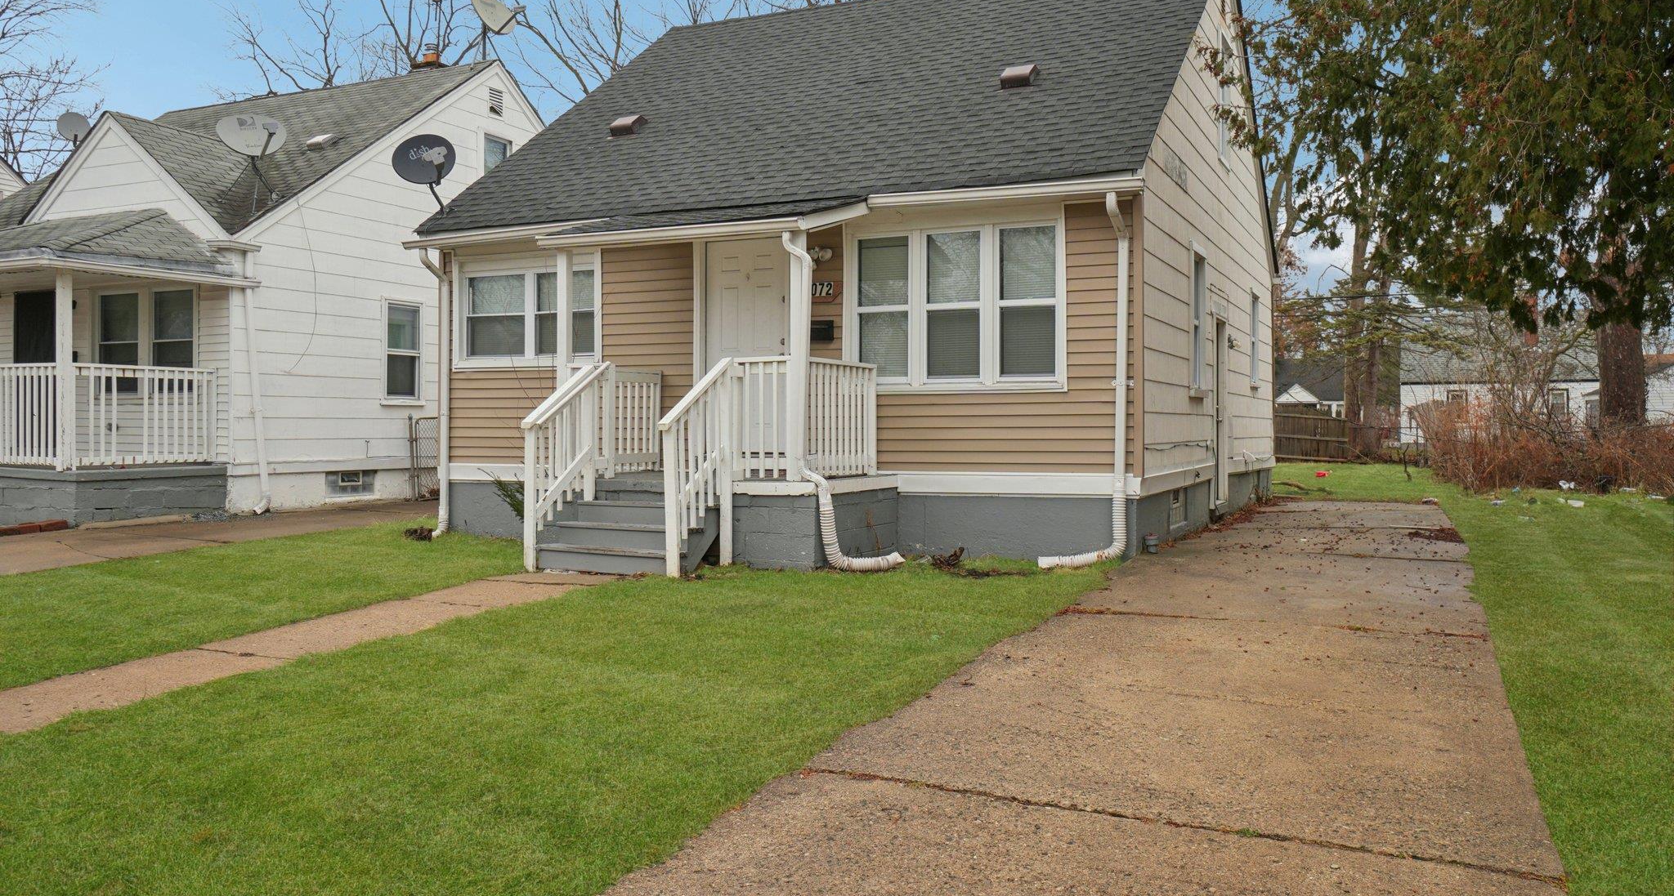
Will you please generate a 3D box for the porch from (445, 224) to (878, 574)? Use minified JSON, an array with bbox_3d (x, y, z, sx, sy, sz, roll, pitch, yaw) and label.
[{"bbox_3d":[-1.257,-0.491,9.874,2.800,2.800,2.400,0,1,27],"label":"porch"}]

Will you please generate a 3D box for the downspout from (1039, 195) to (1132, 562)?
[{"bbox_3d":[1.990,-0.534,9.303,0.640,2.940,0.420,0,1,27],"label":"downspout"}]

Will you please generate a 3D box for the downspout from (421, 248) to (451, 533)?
[{"bbox_3d":[-4.364,-0.604,12.561,0.120,3.060,0.400,0,1,27],"label":"downspout"}]

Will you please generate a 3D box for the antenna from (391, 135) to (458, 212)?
[{"bbox_3d":[-4.419,-2.950,12.450,0.660,0.830,0.520,-1,1,-30],"label":"antenna"}]

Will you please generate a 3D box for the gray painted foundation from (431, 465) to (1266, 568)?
[{"bbox_3d":[0.708,0.579,14.307,7.480,0.550,9.650,0,1,27],"label":"gray painted foundation"}]

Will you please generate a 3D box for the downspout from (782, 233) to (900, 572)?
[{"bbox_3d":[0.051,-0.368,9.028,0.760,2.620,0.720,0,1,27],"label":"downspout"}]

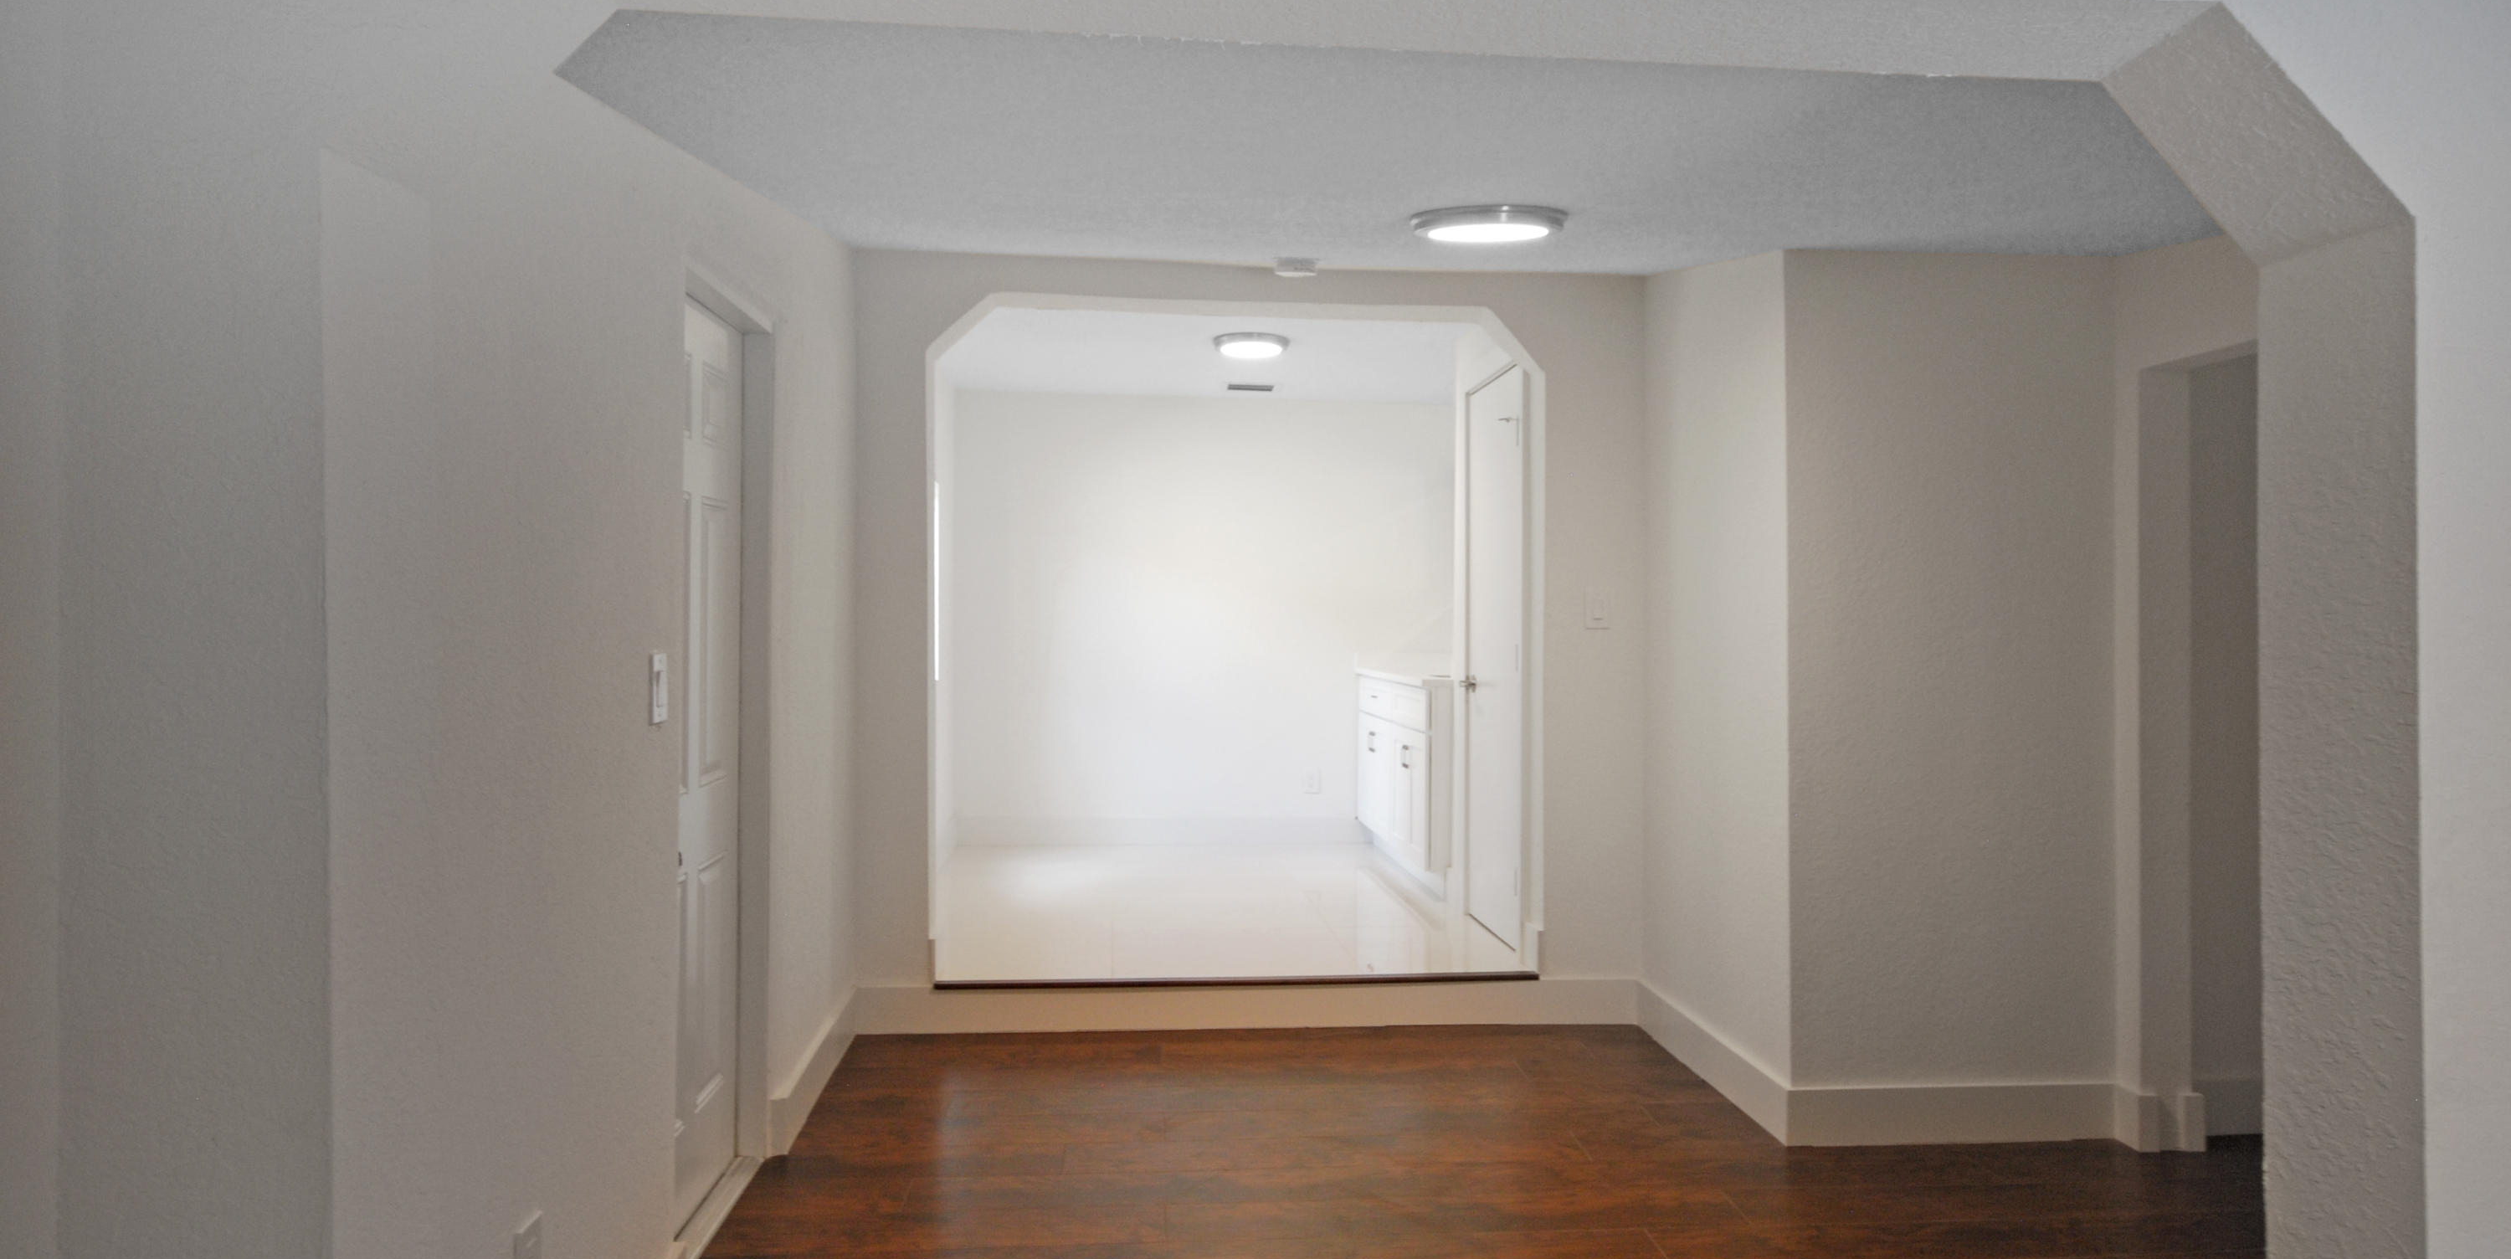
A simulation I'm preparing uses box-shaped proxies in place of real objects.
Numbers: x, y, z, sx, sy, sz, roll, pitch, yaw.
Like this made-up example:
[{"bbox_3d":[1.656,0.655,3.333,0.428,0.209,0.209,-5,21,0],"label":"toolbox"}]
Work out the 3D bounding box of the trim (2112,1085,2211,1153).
[{"bbox_3d":[2.258,1.218,3.657,0.182,0.141,0.108,0,0,-5],"label":"trim"}]

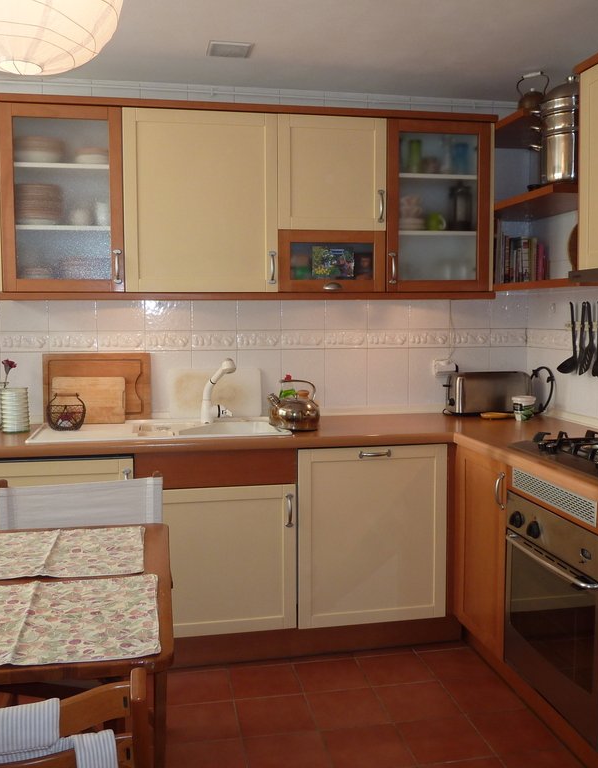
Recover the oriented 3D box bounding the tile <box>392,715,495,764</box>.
[{"bbox_3d":[0.451,1.115,2.304,0.243,0.010,0.243,-1,5,-10],"label":"tile"}]

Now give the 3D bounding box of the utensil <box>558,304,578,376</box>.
[{"bbox_3d":[1.107,-0.185,3.056,0.085,0.302,0.080,-1,5,-10],"label":"utensil"}]

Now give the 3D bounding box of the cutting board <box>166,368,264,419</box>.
[{"bbox_3d":[-0.367,0.042,3.291,0.405,0.222,0.020,-1,0,-10],"label":"cutting board"}]

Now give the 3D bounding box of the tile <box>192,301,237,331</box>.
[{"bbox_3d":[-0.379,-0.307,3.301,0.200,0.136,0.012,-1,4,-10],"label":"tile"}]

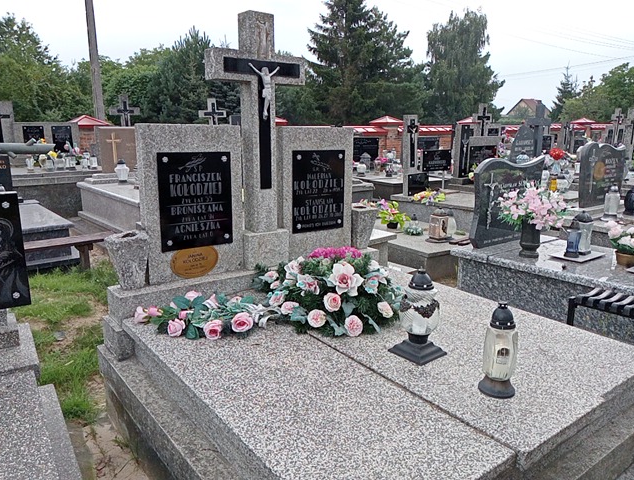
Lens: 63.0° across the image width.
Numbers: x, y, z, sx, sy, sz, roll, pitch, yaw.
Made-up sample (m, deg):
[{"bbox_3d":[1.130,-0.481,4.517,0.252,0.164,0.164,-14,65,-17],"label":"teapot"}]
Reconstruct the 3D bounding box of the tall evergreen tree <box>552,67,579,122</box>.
[{"bbox_3d":[19.630,-10.601,40.249,2.700,5.501,2.700,7,15,24],"label":"tall evergreen tree"}]

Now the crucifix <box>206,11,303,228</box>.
[{"bbox_3d":[-0.328,-0.629,2.898,0.562,1.180,0.115,-9,16,-36],"label":"crucifix"}]

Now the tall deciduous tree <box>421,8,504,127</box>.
[{"bbox_3d":[10.046,-11.280,35.500,5.300,8.900,5.300,-9,16,-35],"label":"tall deciduous tree"}]

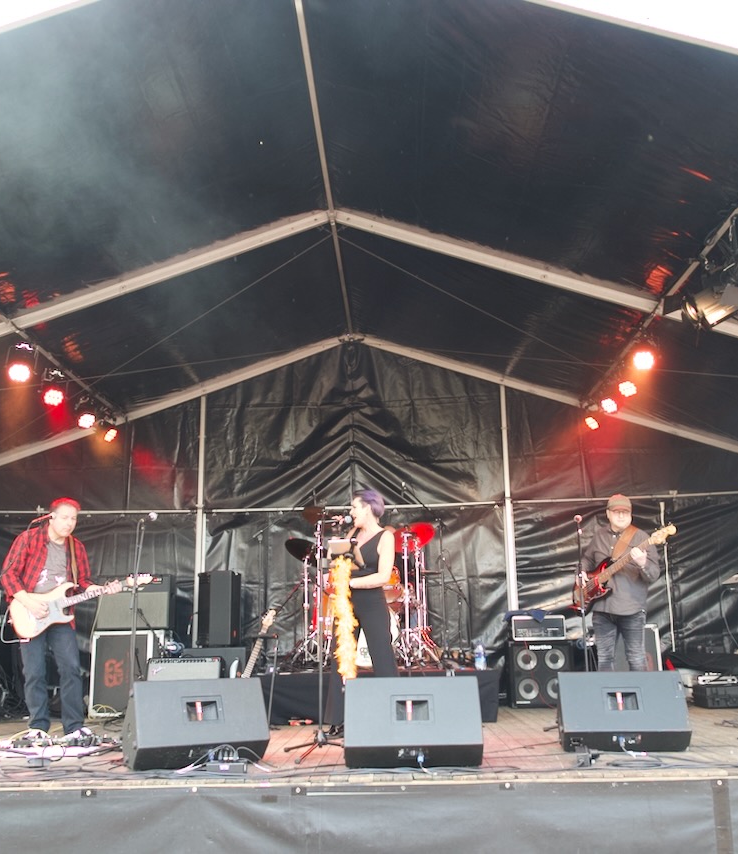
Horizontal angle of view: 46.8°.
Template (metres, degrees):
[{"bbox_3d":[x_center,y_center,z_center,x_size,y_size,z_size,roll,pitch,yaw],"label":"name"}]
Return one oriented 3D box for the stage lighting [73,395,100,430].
[{"bbox_3d":[-2.914,-0.160,8.804,0.260,0.310,0.260,8,27,-34],"label":"stage lighting"}]

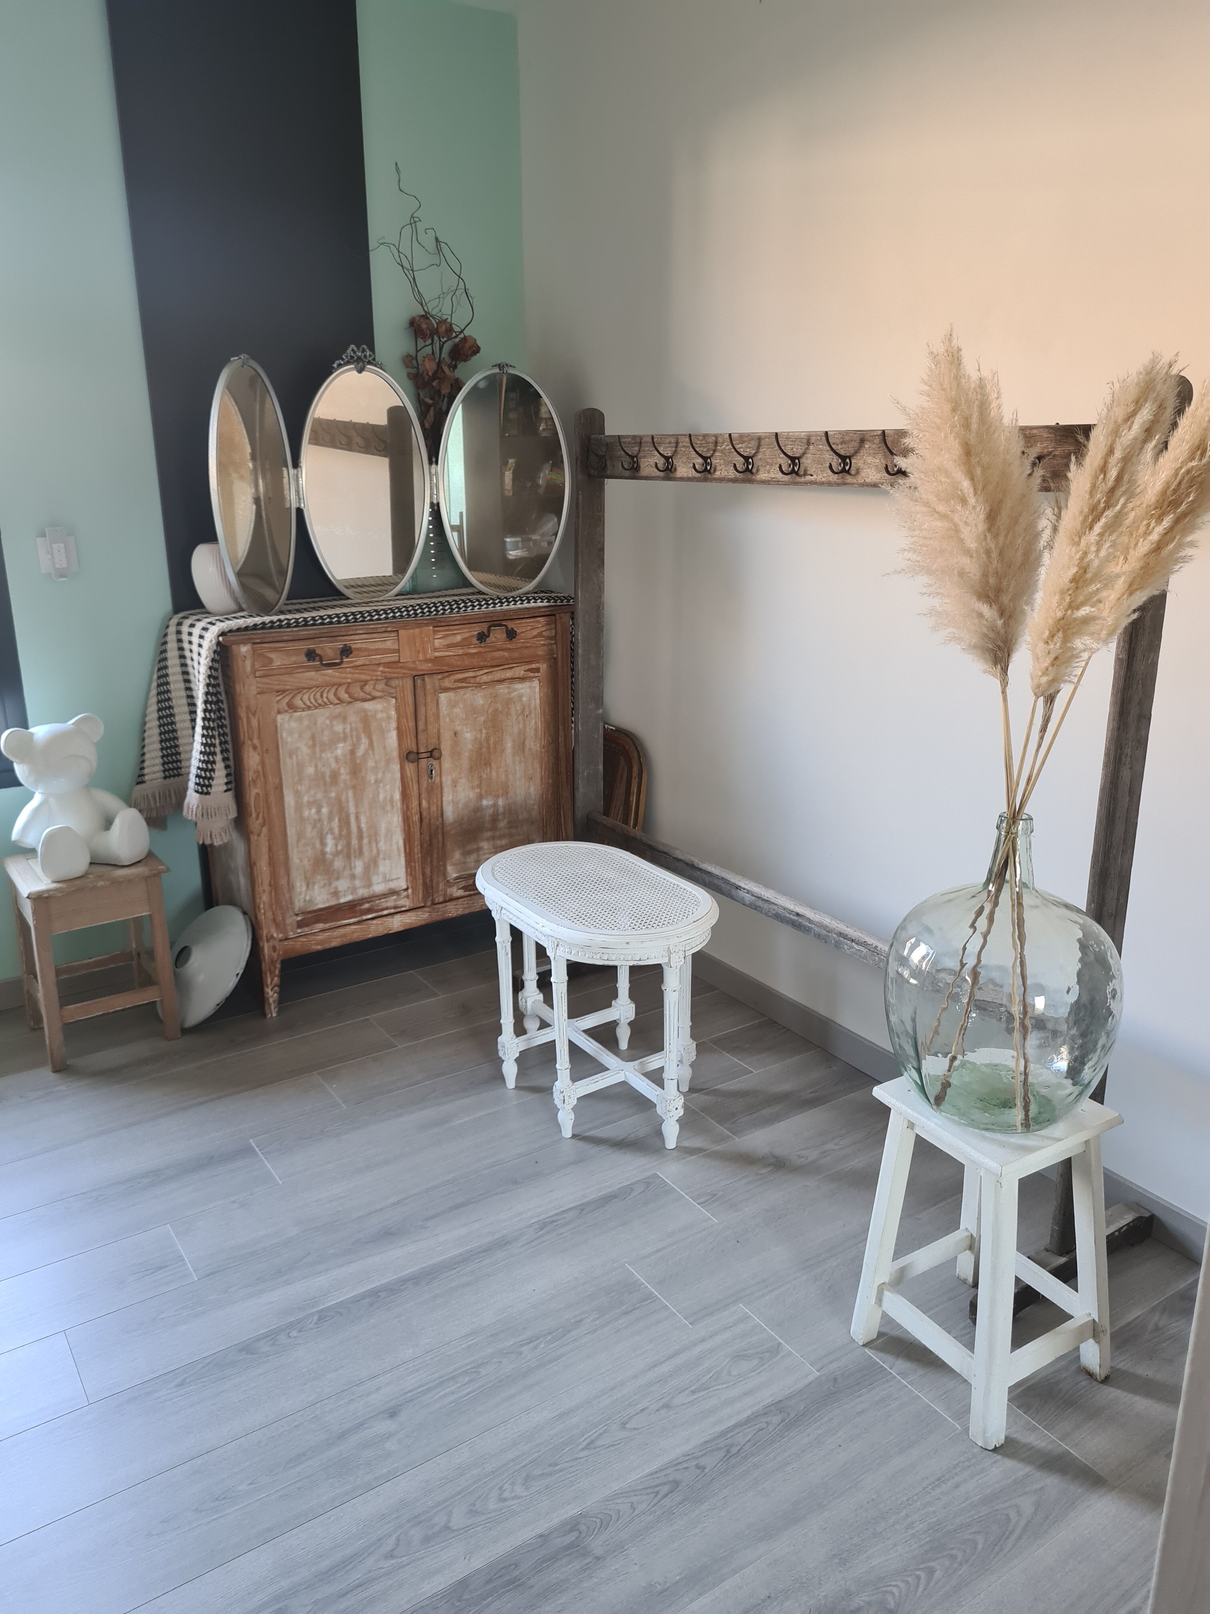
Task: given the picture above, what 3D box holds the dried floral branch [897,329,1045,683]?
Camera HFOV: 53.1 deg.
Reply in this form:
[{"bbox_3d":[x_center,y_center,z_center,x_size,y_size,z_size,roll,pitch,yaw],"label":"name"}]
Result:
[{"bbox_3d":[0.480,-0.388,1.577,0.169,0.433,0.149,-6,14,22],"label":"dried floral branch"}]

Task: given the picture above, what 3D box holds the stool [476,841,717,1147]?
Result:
[{"bbox_3d":[-0.020,0.388,2.592,0.392,0.475,0.601,-11,20,-32],"label":"stool"}]

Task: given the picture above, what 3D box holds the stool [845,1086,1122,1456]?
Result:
[{"bbox_3d":[0.599,0.662,1.889,0.286,0.457,0.290,-11,20,-31],"label":"stool"}]

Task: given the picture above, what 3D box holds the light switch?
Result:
[{"bbox_3d":[-1.288,-0.594,2.858,0.083,0.125,0.027,-11,20,-32],"label":"light switch"}]

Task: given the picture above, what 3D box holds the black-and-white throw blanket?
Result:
[{"bbox_3d":[-0.616,-0.247,3.137,1.123,0.562,0.430,-11,20,-32],"label":"black-and-white throw blanket"}]

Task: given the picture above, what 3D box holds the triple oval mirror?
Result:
[{"bbox_3d":[-0.540,-0.815,3.011,0.953,0.621,0.239,-11,20,-32],"label":"triple oval mirror"}]

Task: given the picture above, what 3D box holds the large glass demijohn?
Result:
[{"bbox_3d":[0.558,0.219,1.694,0.321,0.427,0.321,0,17,0],"label":"large glass demijohn"}]

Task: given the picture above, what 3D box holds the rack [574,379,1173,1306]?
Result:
[{"bbox_3d":[0.348,-0.073,2.459,0.430,1.431,1.587,-11,20,-32],"label":"rack"}]

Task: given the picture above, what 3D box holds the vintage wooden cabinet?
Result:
[{"bbox_3d":[-0.560,-0.055,3.238,0.966,0.954,0.409,-11,20,-32],"label":"vintage wooden cabinet"}]

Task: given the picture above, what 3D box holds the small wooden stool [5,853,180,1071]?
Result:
[{"bbox_3d":[-1.202,0.338,2.875,0.299,0.425,0.300,-11,20,-32],"label":"small wooden stool"}]

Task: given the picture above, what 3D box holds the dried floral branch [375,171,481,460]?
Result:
[{"bbox_3d":[-0.448,-1.252,3.117,0.280,0.706,0.184,-11,20,-32],"label":"dried floral branch"}]

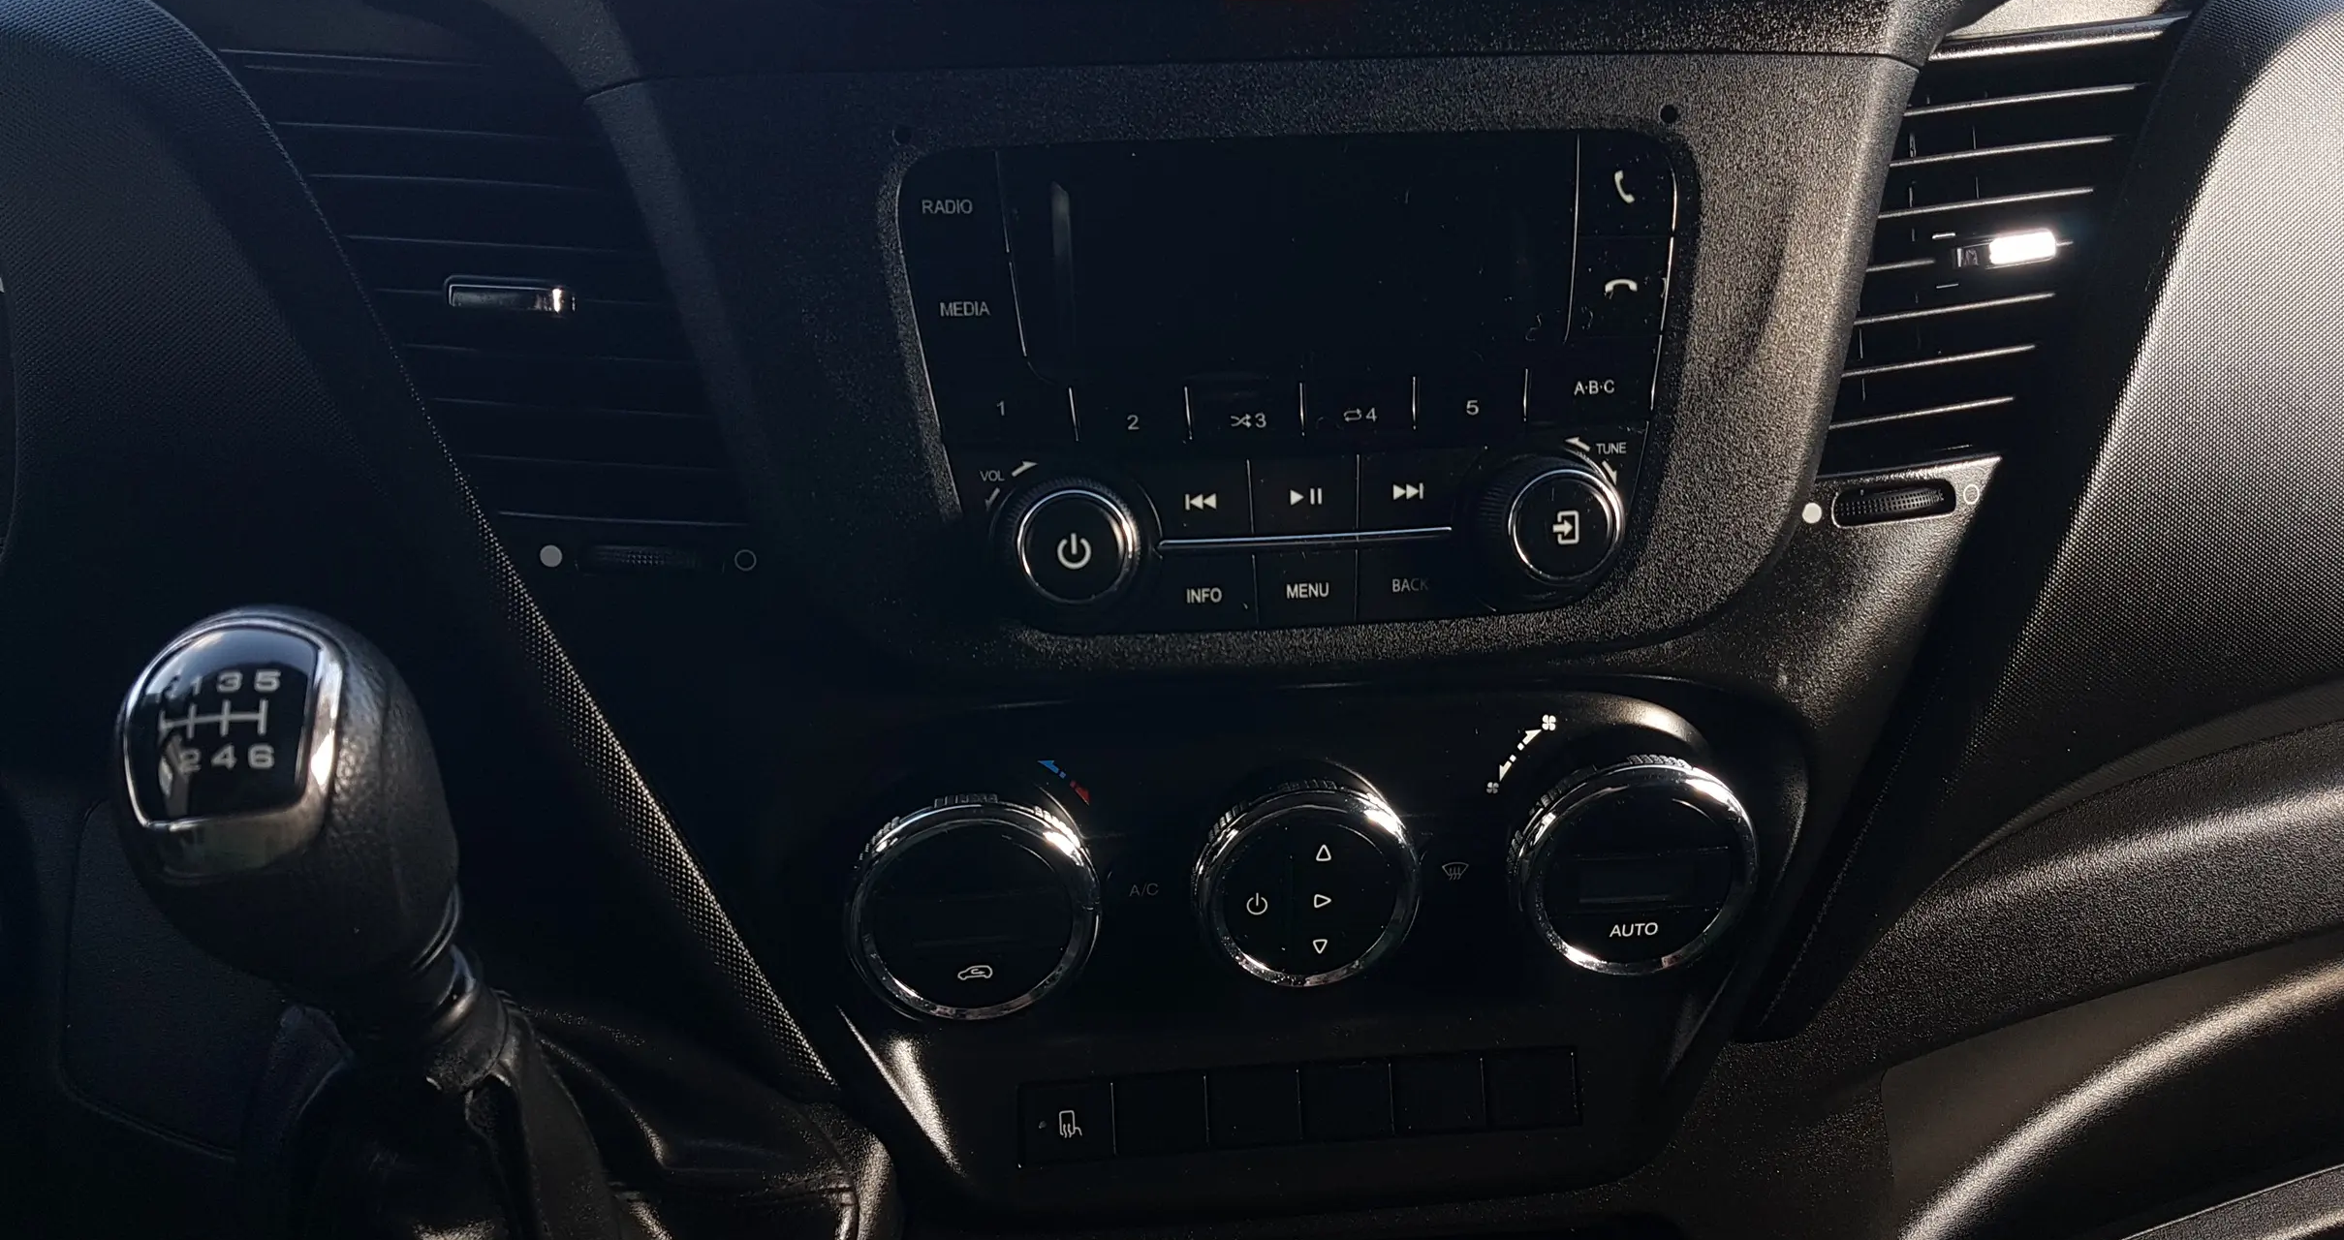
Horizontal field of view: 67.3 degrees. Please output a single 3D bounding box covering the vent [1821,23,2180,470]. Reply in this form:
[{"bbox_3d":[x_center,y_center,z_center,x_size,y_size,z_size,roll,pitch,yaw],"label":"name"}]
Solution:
[{"bbox_3d":[0.233,-0.105,0.495,0.092,0.127,0.040,-8,8,-13],"label":"vent"}]

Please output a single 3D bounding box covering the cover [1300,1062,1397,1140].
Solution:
[{"bbox_3d":[0.050,0.136,0.498,0.025,0.025,0.012,-3,16,-4],"label":"cover"}]

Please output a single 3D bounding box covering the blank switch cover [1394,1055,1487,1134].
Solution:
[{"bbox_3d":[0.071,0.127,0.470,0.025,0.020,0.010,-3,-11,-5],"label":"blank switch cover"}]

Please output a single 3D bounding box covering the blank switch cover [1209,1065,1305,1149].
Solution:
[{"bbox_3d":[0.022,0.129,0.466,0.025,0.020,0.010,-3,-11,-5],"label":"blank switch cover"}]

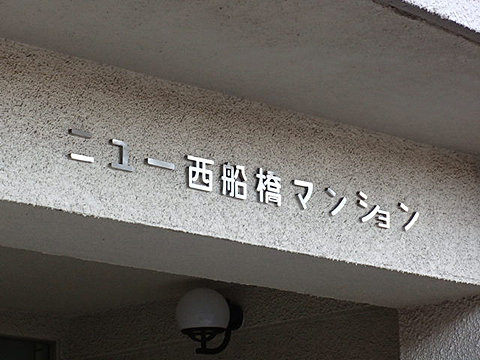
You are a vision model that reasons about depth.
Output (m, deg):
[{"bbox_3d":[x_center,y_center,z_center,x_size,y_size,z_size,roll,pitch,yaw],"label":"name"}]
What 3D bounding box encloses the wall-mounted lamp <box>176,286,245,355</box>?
[{"bbox_3d":[-0.118,0.540,7.427,0.258,0.252,0.204,12,-18,-43],"label":"wall-mounted lamp"}]

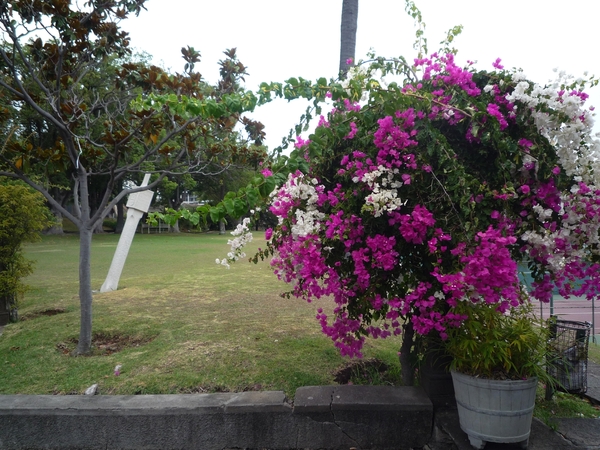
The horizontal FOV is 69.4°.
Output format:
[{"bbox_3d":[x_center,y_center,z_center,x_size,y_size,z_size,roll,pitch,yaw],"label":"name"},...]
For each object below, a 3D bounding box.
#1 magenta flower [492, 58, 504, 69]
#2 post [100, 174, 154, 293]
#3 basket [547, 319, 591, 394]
[{"bbox_3d":[1.832,-1.491,4.000,0.100,0.100,0.090,0,-1,25],"label":"magenta flower"},{"bbox_3d":[-3.178,0.165,8.030,0.300,2.330,0.300,14,-5,38],"label":"post"},{"bbox_3d":[2.667,1.300,4.300,0.360,0.650,0.360,-1,-1,32],"label":"basket"}]

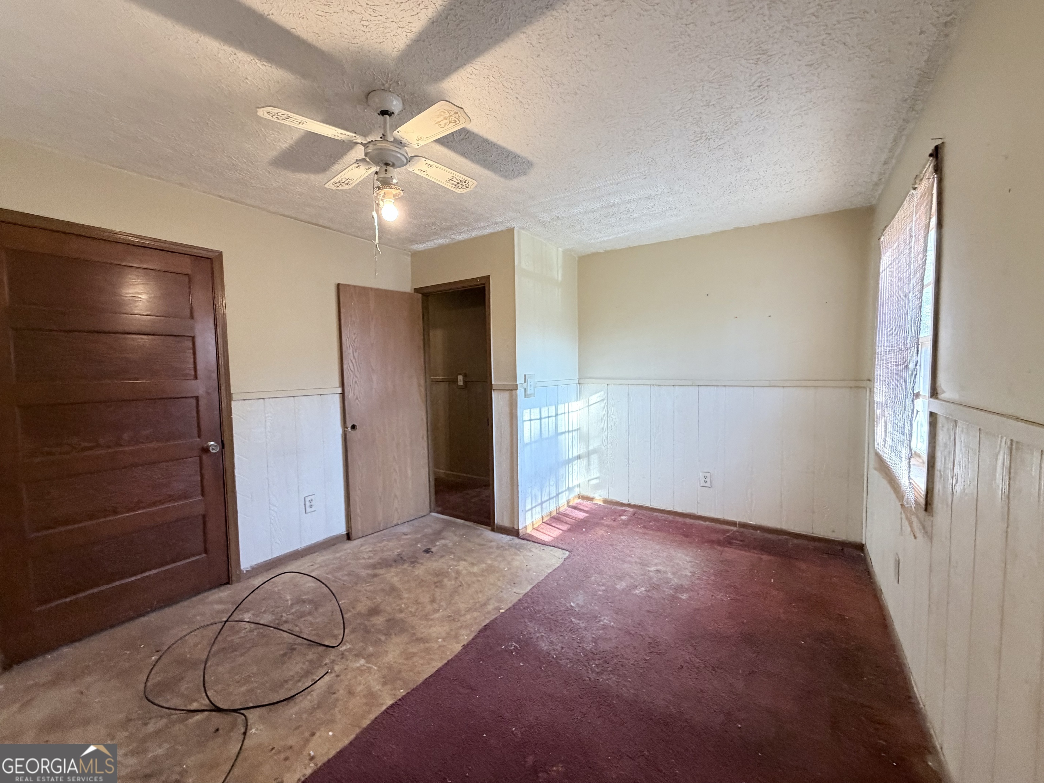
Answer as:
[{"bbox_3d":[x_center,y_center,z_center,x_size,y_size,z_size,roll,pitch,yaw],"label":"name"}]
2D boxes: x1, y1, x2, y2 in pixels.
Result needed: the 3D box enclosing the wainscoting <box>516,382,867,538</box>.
[{"bbox_3d":[1.237,0.540,3.217,2.286,1.200,1.121,1,4,33],"label":"wainscoting"}]

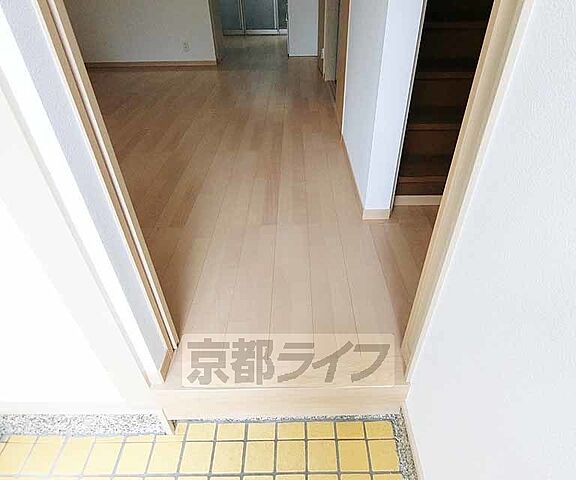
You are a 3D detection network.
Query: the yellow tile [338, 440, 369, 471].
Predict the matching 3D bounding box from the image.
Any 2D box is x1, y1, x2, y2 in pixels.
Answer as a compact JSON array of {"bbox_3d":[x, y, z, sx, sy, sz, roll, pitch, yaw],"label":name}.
[{"bbox_3d":[0.207,0.680,1.032,0.090,0.010,0.087,-1,35,1],"label":"yellow tile"}]

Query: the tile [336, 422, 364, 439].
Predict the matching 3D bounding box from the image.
[{"bbox_3d":[0.210,0.639,1.102,0.093,0.010,0.056,-1,36,1],"label":"tile"}]

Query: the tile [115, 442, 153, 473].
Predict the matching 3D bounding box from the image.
[{"bbox_3d":[-0.486,0.695,1.046,0.090,0.010,0.087,-1,35,1],"label":"tile"}]

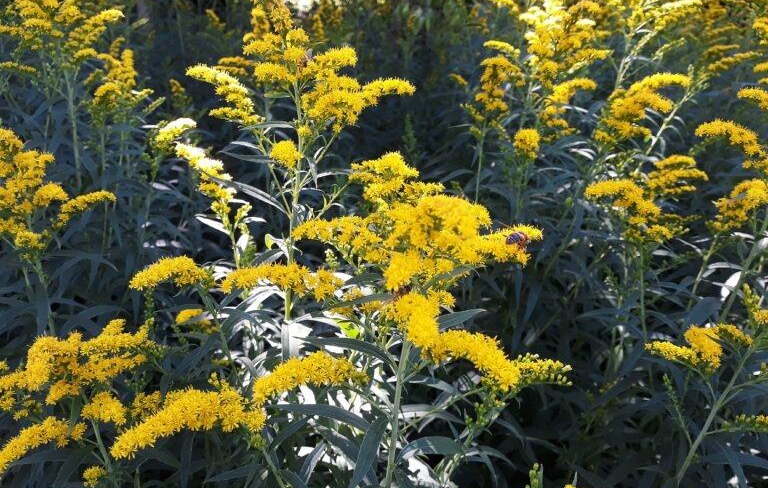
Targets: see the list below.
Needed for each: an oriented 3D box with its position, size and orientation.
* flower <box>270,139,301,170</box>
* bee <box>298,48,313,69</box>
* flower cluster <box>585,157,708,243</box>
[{"bbox_3d":[-0.079,-0.072,0.480,0.024,0.024,0.023,0,18,0],"label":"flower"},{"bbox_3d":[-0.063,-0.149,0.480,0.013,0.013,0.009,-11,21,-31],"label":"bee"},{"bbox_3d":[0.306,-0.053,0.700,0.140,0.095,0.110,0,18,0],"label":"flower cluster"}]

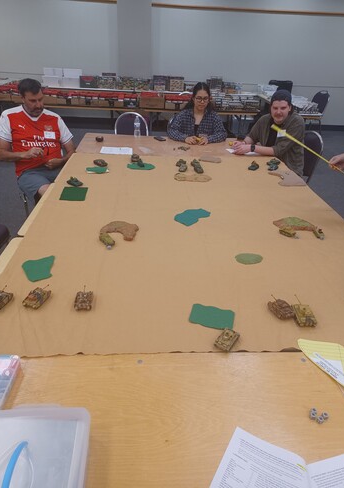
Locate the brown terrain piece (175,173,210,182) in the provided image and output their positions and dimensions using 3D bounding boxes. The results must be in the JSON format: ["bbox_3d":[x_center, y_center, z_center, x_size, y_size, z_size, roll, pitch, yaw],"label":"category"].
[{"bbox_3d":[0.161,-0.504,2.673,0.285,0.014,0.155,3,30,1],"label":"brown terrain piece"}]

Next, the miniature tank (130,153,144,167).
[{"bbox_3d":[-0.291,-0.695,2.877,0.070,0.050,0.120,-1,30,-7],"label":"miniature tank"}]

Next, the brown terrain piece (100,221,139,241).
[{"bbox_3d":[-0.271,-0.071,1.816,0.200,0.025,0.180,-2,30,-8],"label":"brown terrain piece"}]

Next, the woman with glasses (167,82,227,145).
[{"bbox_3d":[0.248,-1.008,3.729,0.570,1.265,0.650,2,30,-1],"label":"woman with glasses"}]

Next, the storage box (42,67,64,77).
[{"bbox_3d":[-2.207,-3.218,6.599,0.340,0.150,0.270,0,30,-4],"label":"storage box"}]

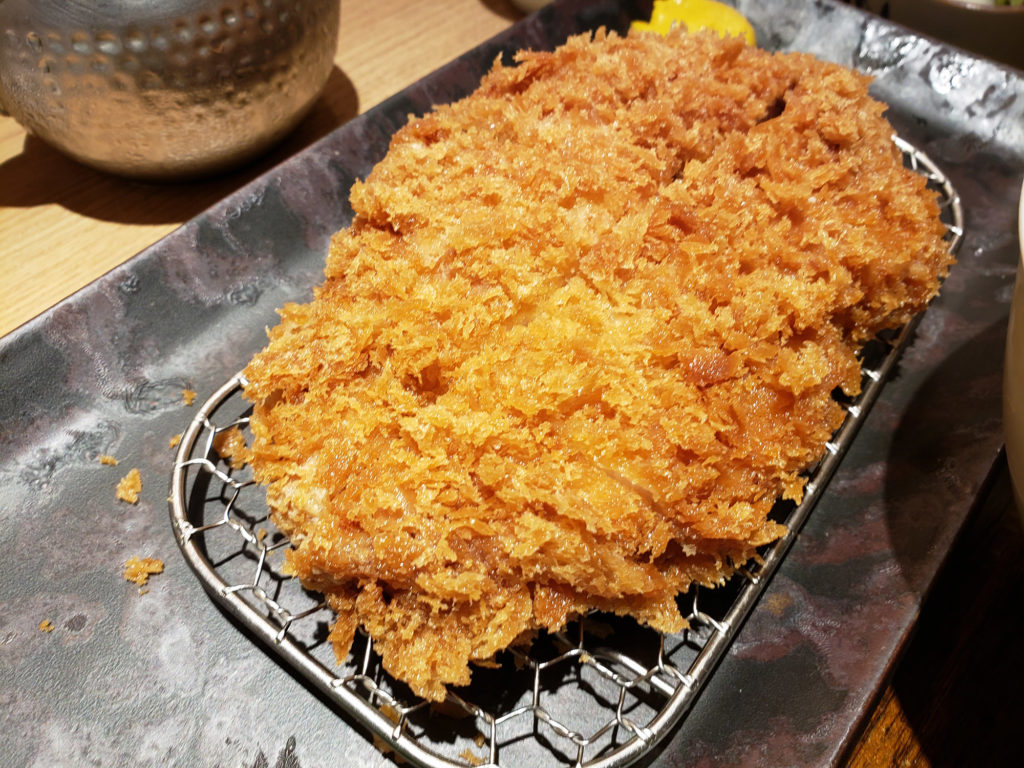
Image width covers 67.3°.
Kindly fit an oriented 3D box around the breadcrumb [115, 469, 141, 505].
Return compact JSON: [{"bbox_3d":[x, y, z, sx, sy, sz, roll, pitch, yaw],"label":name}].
[{"bbox_3d":[-0.091,0.024,0.182,0.005,0.003,0.008,-9,50,-3],"label":"breadcrumb"}]

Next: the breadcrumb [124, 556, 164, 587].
[{"bbox_3d":[-0.080,0.041,0.168,0.008,0.003,0.006,-10,50,-4],"label":"breadcrumb"}]

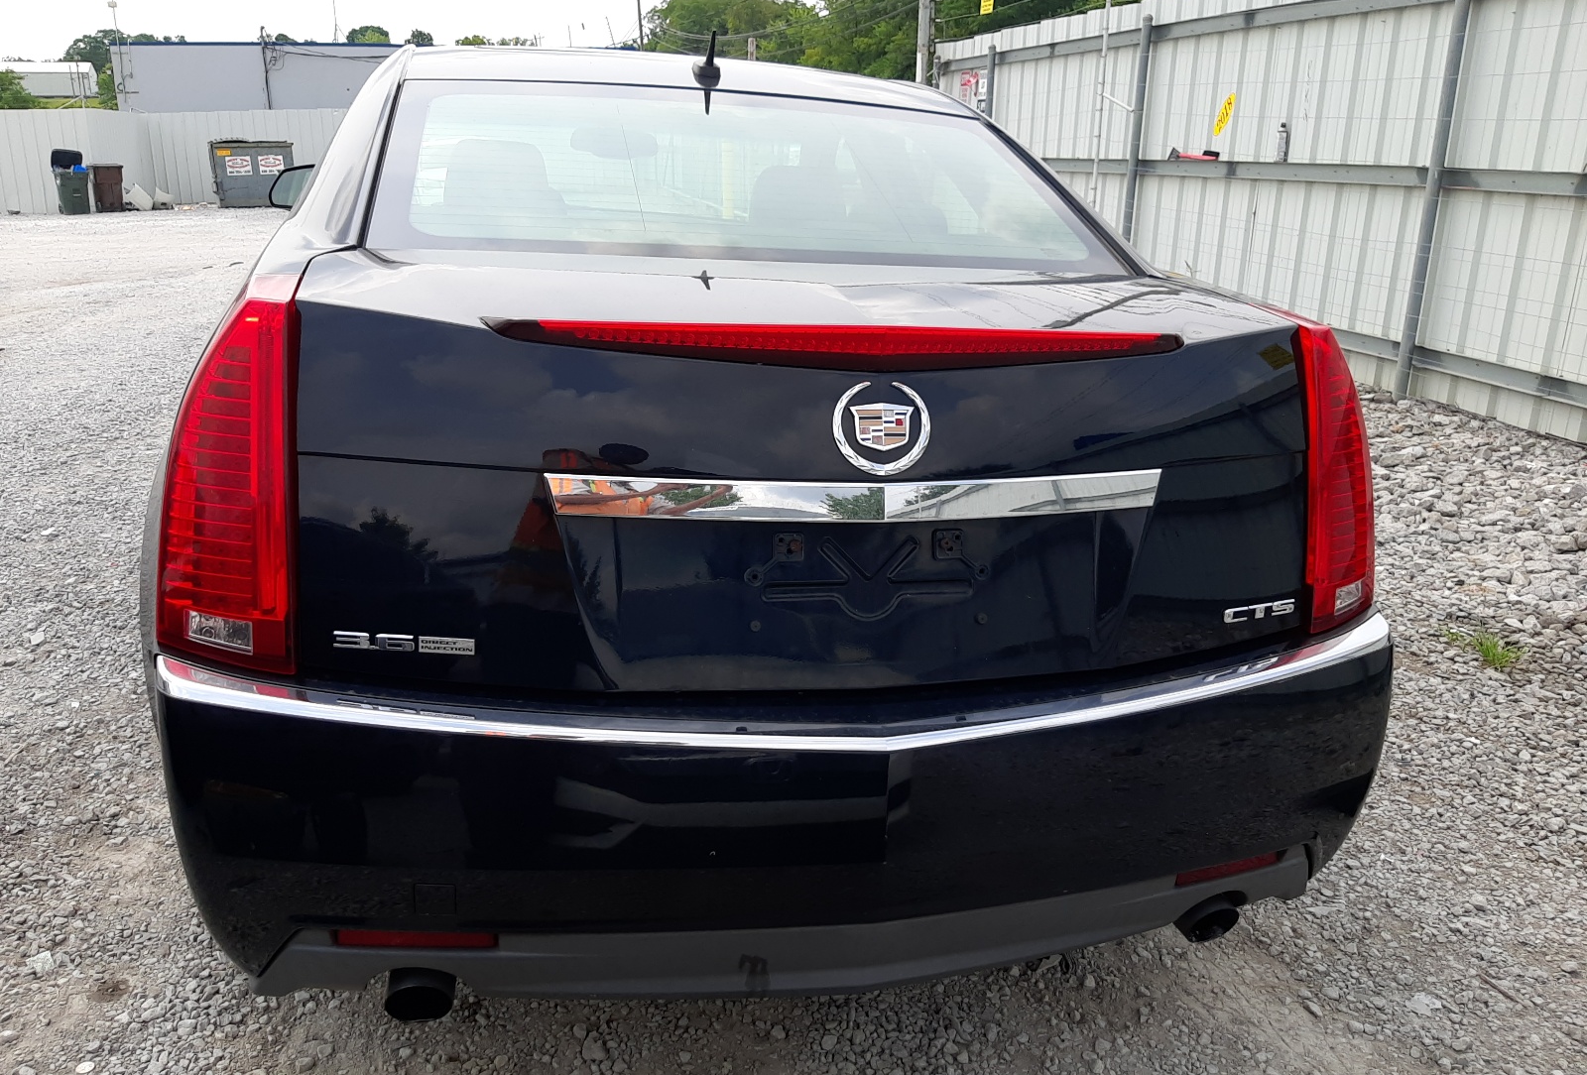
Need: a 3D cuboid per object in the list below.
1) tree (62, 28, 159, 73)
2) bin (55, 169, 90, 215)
[{"bbox_3d":[-63.203,-42.918,111.284,9.000,8.500,8.000,-8,20,-27],"label":"tree"},{"bbox_3d":[-16.123,-7.762,26.546,0.580,1.020,0.680,-15,24,-42],"label":"bin"}]

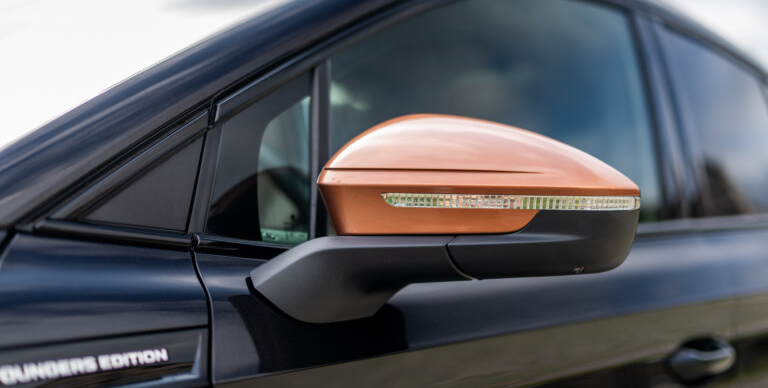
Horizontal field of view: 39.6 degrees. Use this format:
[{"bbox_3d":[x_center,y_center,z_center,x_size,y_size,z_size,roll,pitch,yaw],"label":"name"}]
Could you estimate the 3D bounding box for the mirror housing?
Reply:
[{"bbox_3d":[0.052,0.024,0.925,0.260,0.182,0.210,0,-1,42],"label":"mirror housing"}]

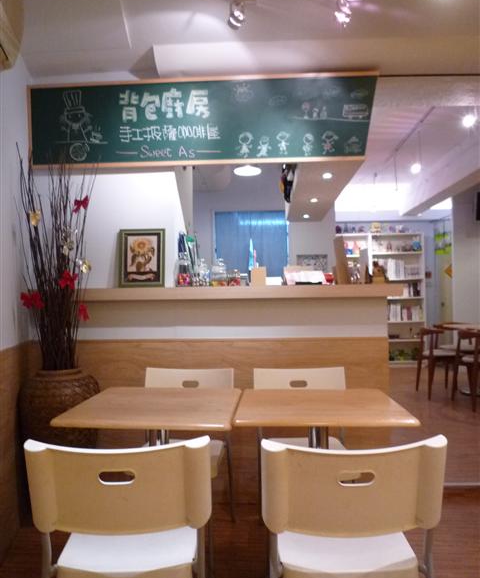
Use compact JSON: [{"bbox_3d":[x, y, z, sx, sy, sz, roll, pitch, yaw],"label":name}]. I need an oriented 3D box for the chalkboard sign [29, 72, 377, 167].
[{"bbox_3d":[-0.211,-0.972,2.667,1.980,0.475,0.050,-1,6,3],"label":"chalkboard sign"}]

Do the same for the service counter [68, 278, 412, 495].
[{"bbox_3d":[-0.125,0.588,2.611,1.930,1.195,0.500,-1,-1,3],"label":"service counter"}]

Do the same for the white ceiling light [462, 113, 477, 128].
[{"bbox_3d":[1.663,-1.221,3.350,0.090,0.100,0.090,-1,-1,3],"label":"white ceiling light"}]

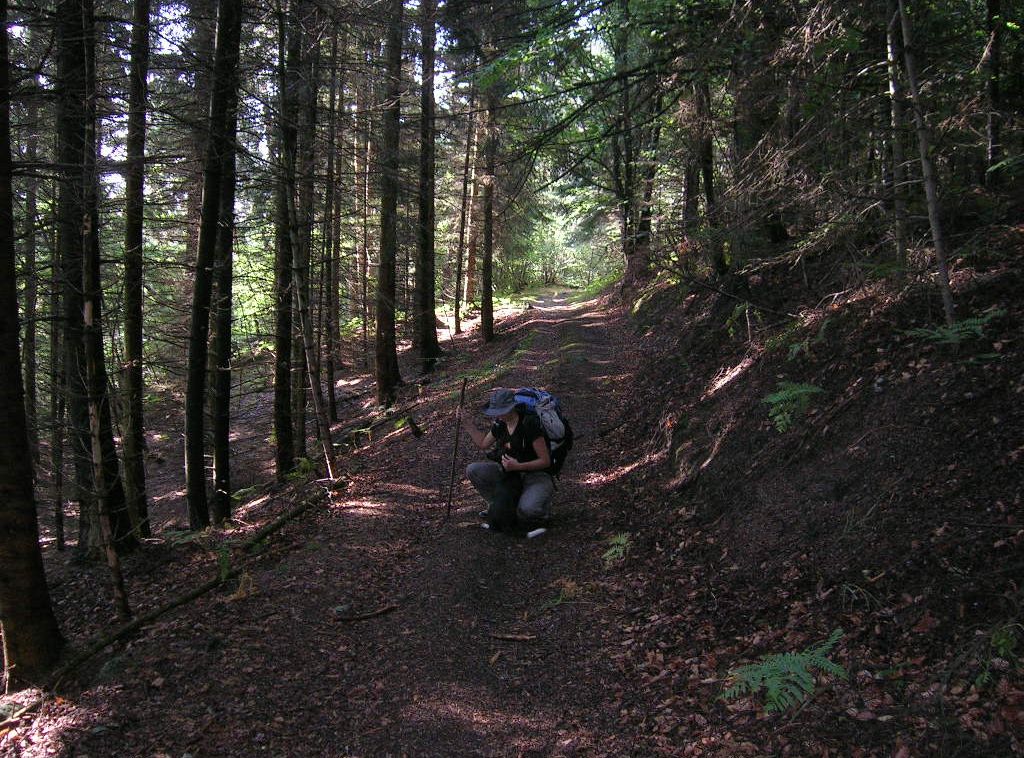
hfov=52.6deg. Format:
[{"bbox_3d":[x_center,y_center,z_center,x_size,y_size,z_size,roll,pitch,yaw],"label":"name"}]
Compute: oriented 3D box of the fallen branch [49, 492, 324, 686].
[{"bbox_3d":[-1.759,1.126,6.500,0.180,0.140,4.230,0,4,5],"label":"fallen branch"}]

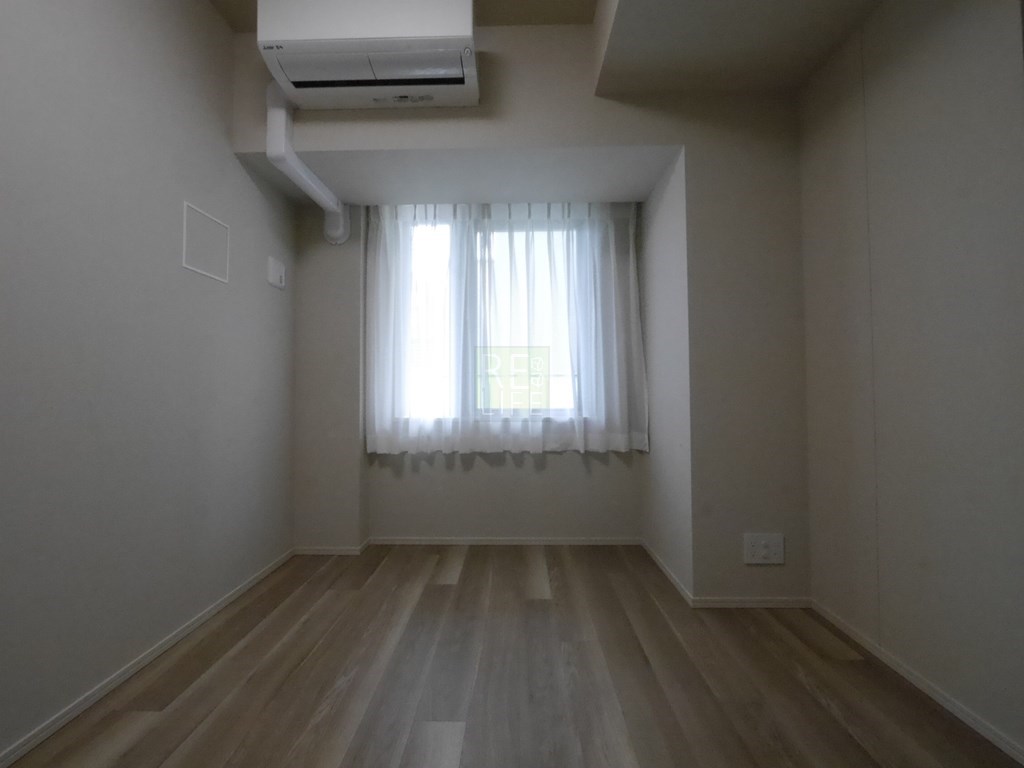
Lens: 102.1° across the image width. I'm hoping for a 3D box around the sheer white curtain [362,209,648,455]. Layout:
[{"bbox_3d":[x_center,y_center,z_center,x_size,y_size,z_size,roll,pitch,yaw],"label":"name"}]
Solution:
[{"bbox_3d":[-0.029,-0.303,2.294,1.545,1.370,0.090,0,-1,1],"label":"sheer white curtain"}]

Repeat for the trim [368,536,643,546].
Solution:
[{"bbox_3d":[-0.041,0.909,2.386,1.568,0.043,0.015,0,-1,1],"label":"trim"}]

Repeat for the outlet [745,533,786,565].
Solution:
[{"bbox_3d":[1.024,0.668,1.681,0.158,0.121,0.011,0,-1,1],"label":"outlet"}]

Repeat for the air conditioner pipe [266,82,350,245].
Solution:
[{"bbox_3d":[-0.962,-0.999,1.985,0.135,0.460,0.607,0,-1,1],"label":"air conditioner pipe"}]

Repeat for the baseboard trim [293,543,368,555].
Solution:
[{"bbox_3d":[-0.997,0.913,2.248,0.371,0.043,0.015,0,-1,1],"label":"baseboard trim"}]

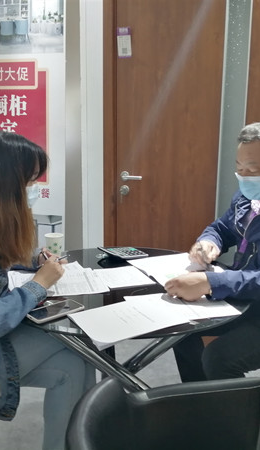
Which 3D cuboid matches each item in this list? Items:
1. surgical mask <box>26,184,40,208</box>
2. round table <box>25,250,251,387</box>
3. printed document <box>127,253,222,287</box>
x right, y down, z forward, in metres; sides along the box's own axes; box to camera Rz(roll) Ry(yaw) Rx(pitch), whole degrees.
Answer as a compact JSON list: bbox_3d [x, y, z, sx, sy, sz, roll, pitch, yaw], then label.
[{"bbox_3d":[-0.324,-0.089,1.410,0.085,0.095,0.130,21,9,-9],"label":"surgical mask"},{"bbox_3d":[-0.030,0.551,1.602,0.863,0.745,0.863,0,12,0],"label":"round table"},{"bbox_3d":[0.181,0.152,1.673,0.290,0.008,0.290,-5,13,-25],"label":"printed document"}]

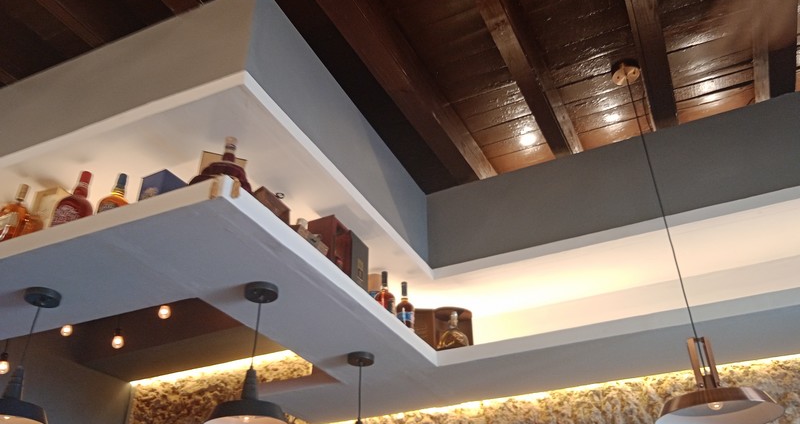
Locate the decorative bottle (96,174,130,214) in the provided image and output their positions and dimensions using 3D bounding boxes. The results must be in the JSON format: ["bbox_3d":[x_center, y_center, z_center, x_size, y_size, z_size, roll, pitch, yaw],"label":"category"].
[{"bbox_3d":[-0.892,-0.026,2.028,0.102,0.222,0.085,-2,-33,1],"label":"decorative bottle"}]

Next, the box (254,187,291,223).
[{"bbox_3d":[-0.429,0.021,2.023,0.097,0.120,0.153,-14,-35,20],"label":"box"}]

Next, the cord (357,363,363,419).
[{"bbox_3d":[-0.161,0.726,2.604,0.008,0.223,0.008,11,-35,-18],"label":"cord"}]

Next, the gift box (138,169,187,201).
[{"bbox_3d":[-0.735,-0.023,1.989,0.090,0.170,0.102,-14,-35,20],"label":"gift box"}]

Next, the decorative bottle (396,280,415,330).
[{"bbox_3d":[0.023,0.439,2.844,0.079,0.286,0.079,-1,-33,-1],"label":"decorative bottle"}]

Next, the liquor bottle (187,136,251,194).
[{"bbox_3d":[-0.511,-0.123,1.907,0.175,0.243,0.110,11,-35,-18],"label":"liquor bottle"}]

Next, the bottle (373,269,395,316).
[{"bbox_3d":[-0.062,0.368,2.708,0.083,0.262,0.083,-14,-35,20],"label":"bottle"}]

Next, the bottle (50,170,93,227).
[{"bbox_3d":[-1.037,-0.019,2.075,0.122,0.266,0.100,-2,-33,1],"label":"bottle"}]

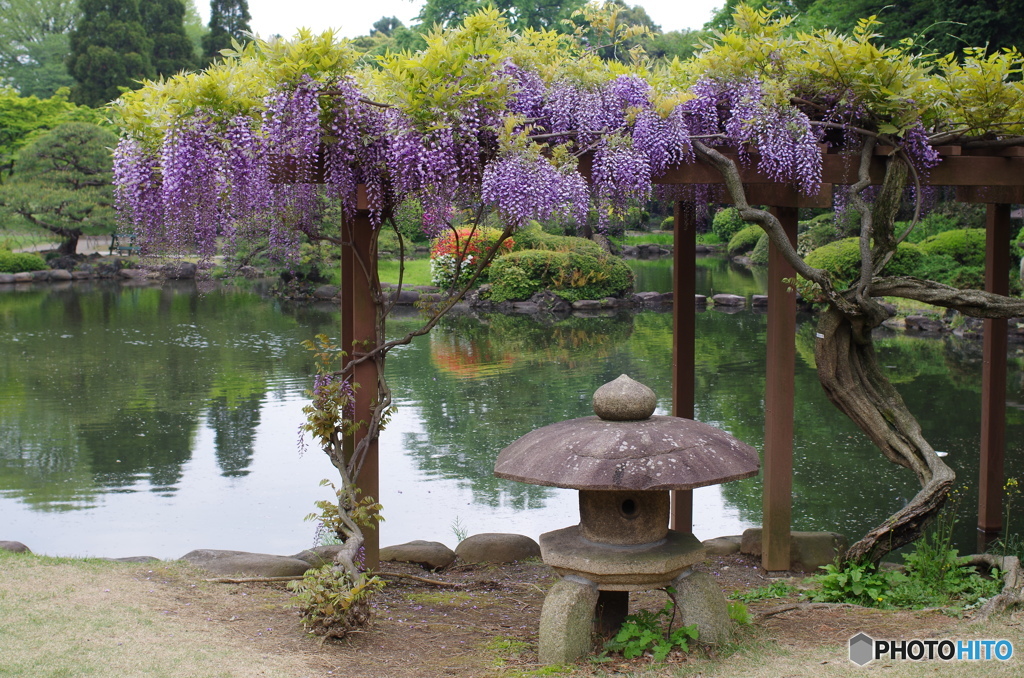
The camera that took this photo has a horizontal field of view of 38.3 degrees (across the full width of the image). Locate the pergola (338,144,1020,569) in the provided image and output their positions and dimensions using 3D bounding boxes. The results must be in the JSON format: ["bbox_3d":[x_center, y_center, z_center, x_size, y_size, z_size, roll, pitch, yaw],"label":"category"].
[{"bbox_3d":[1.166,0.048,8.030,4.399,2.155,2.541,0,5,-7],"label":"pergola"}]

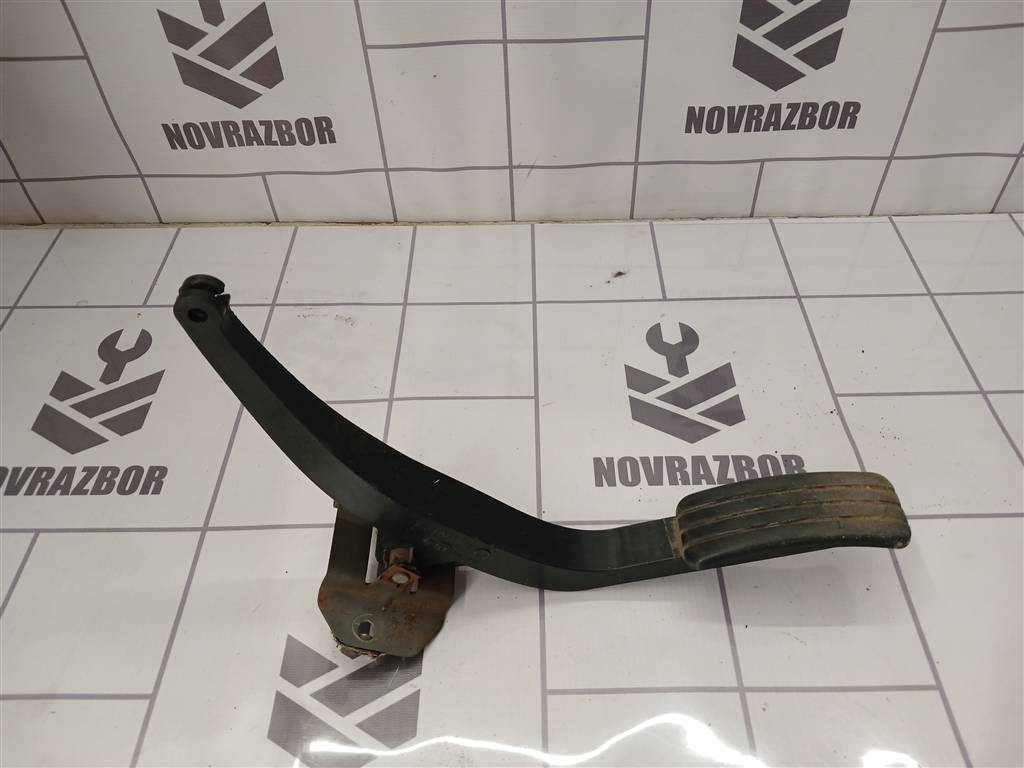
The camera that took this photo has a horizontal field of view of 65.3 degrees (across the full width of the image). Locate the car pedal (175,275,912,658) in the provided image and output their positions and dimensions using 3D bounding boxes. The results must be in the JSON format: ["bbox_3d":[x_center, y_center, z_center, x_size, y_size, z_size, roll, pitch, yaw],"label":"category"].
[{"bbox_3d":[0.018,0.067,0.384,0.342,0.224,0.064,12,46,-12],"label":"car pedal"}]

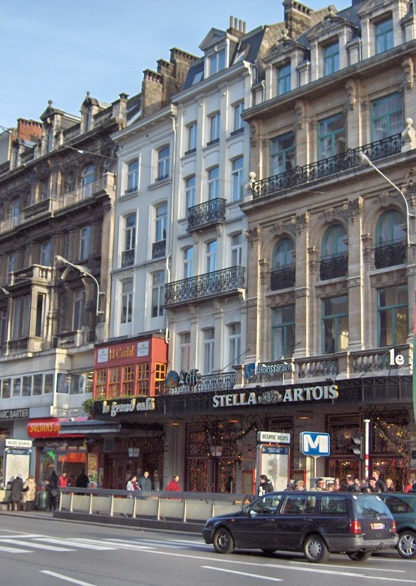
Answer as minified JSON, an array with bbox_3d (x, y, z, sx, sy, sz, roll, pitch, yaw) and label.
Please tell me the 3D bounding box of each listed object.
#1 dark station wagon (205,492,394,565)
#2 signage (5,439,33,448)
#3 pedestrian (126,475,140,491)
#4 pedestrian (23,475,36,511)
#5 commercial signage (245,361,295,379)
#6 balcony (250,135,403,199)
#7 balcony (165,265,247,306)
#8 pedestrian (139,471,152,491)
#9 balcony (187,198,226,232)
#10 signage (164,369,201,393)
[{"bbox_3d":[1.900,5.104,19.393,4.340,1.440,1.710,-10,-16,42],"label":"dark station wagon"},{"bbox_3d":[-8.383,6.695,39.000,1.350,0.360,0.150,11,-15,-39],"label":"signage"},{"bbox_3d":[-3.113,8.320,36.043,0.400,1.660,0.520,-7,-15,34],"label":"pedestrian"},{"bbox_3d":[-8.134,9.080,39.740,0.500,1.640,0.400,4,-12,-12],"label":"pedestrian"},{"bbox_3d":[2.485,3.142,36.053,0.150,0.680,2.870,12,-16,-40],"label":"commercial signage"},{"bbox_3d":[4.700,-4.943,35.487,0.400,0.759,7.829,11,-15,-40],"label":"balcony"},{"bbox_3d":[-0.206,-0.201,40.025,0.500,1.095,5.113,11,-15,-39],"label":"balcony"},{"bbox_3d":[-2.441,7.821,34.127,0.520,1.730,0.330,0,-11,5],"label":"pedestrian"},{"bbox_3d":[-0.054,-3.556,40.628,0.500,1.173,2.230,11,-15,-39],"label":"balcony"},{"bbox_3d":[-1.131,3.915,39.602,0.150,0.838,2.492,11,-15,-39],"label":"signage"}]

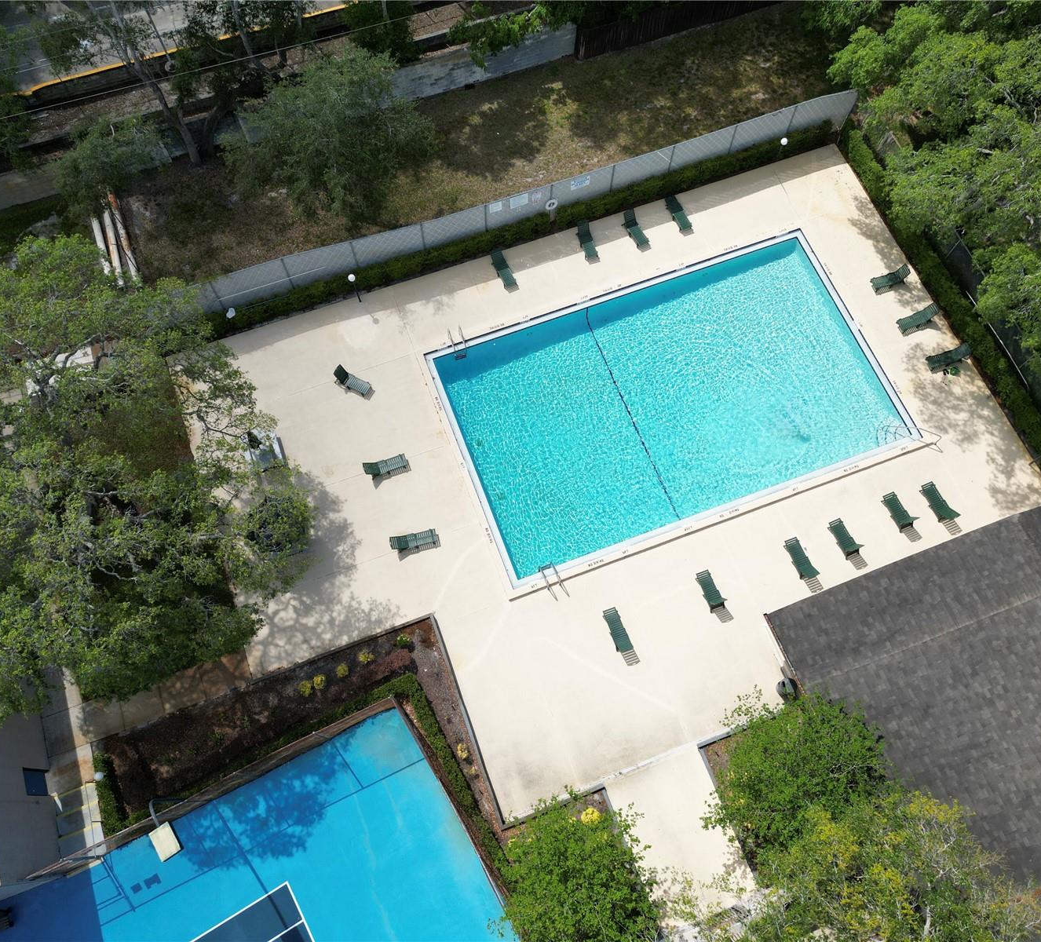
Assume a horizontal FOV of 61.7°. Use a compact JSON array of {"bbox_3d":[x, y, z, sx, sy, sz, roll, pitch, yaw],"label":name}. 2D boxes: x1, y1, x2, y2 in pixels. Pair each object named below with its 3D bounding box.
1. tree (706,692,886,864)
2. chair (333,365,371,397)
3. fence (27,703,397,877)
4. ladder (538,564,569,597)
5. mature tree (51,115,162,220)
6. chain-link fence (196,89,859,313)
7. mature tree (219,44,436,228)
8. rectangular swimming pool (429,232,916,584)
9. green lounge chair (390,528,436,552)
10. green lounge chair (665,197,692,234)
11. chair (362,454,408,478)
[{"bbox_3d":[9.120,10.327,29.473,6.000,6.000,5.600,0,69,1],"label":"tree"},{"bbox_3d":[-7.320,-3.905,37.823,1.620,0.970,0.620,28,72,11],"label":"chair"},{"bbox_3d":[-10.747,11.503,31.794,13.530,2.400,0.120,-25,71,-9],"label":"fence"},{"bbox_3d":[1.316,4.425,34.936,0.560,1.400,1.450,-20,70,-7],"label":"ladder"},{"bbox_3d":[-18.264,-13.175,39.081,4.500,5.500,4.400,-20,70,-7],"label":"mature tree"},{"bbox_3d":[0.573,-11.935,39.762,32.600,2.980,0.150,-19,70,-7],"label":"chain-link fence"},{"bbox_3d":[-8.037,-14.017,37.801,8.600,8.300,7.200,-20,70,-7],"label":"mature tree"},{"bbox_3d":[6.455,-3.036,38.618,18.300,1.500,11.100,-20,70,-7],"label":"rectangular swimming pool"},{"bbox_3d":[-4.292,2.817,35.334,1.860,0.720,0.620,-14,69,-5],"label":"green lounge chair"},{"bbox_3d":[7.397,-12.086,40.919,0.620,0.800,1.680,-28,71,-10],"label":"green lounge chair"},{"bbox_3d":[-5.633,-0.227,36.468,1.800,0.820,0.620,-20,70,-7],"label":"chair"}]

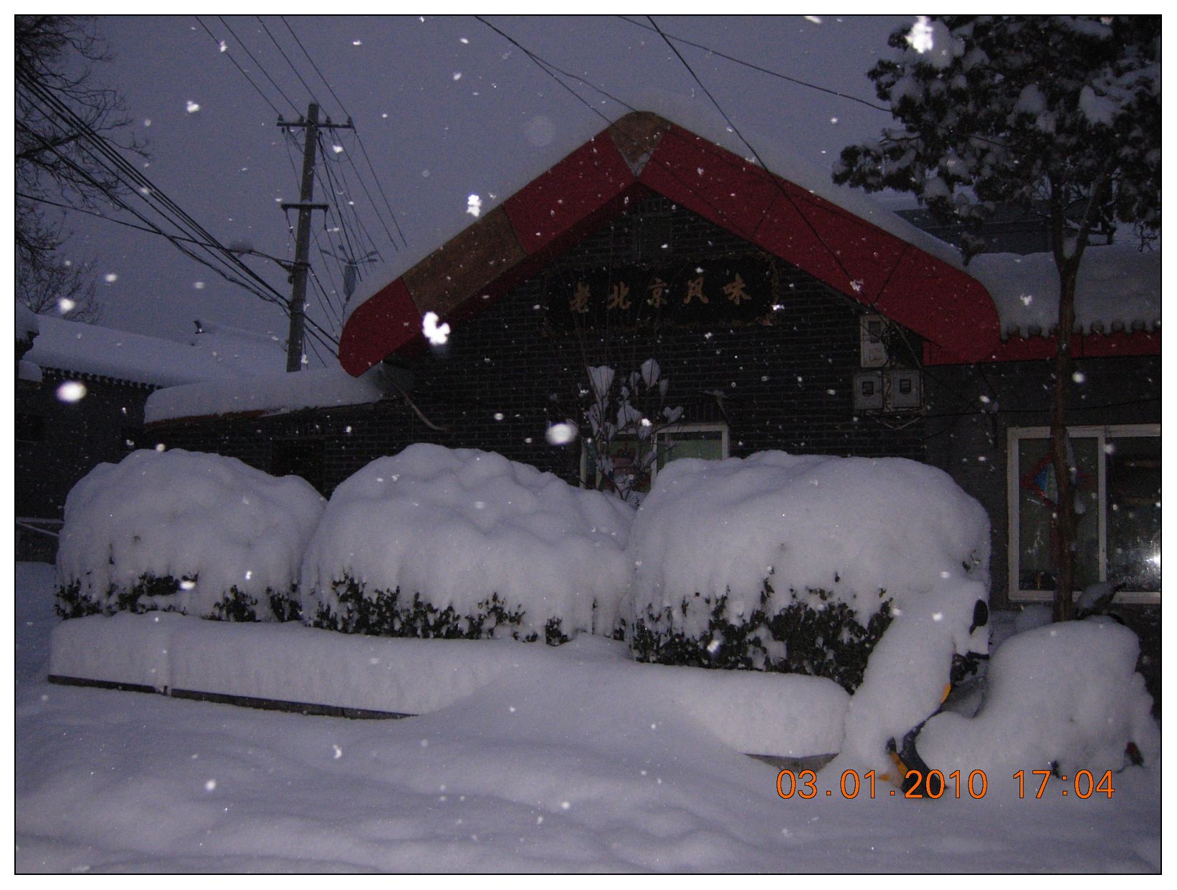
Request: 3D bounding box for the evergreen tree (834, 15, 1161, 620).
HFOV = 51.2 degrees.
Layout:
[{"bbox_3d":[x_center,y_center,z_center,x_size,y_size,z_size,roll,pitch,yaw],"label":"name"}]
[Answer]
[{"bbox_3d":[3.400,-0.926,8.770,3.200,6.000,3.100,-1,-3,27],"label":"evergreen tree"}]

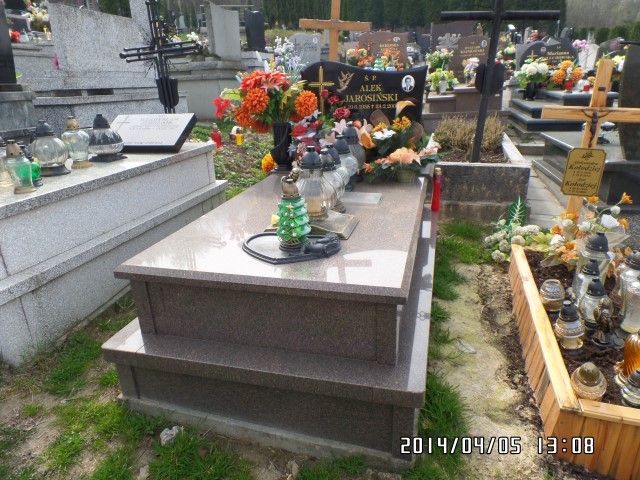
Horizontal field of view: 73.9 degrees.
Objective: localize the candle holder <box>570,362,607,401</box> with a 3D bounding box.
[{"bbox_3d":[1.012,0.554,1.604,0.136,0.212,0.136,-2,20,17],"label":"candle holder"}]

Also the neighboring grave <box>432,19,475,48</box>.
[{"bbox_3d":[2.669,-3.948,8.500,0.920,0.900,0.140,3,22,15],"label":"neighboring grave"}]

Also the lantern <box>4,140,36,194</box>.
[{"bbox_3d":[-1.538,-0.373,2.165,0.125,0.259,0.125,3,22,15],"label":"lantern"}]

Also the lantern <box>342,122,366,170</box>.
[{"bbox_3d":[0.207,-0.528,2.608,0.151,0.359,0.151,3,23,16],"label":"lantern"}]

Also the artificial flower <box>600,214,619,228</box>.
[{"bbox_3d":[1.876,-0.120,2.755,0.115,0.090,0.105,3,22,15],"label":"artificial flower"}]

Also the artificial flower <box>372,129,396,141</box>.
[{"bbox_3d":[0.399,-0.652,2.630,0.140,0.070,0.110,3,22,15],"label":"artificial flower"}]

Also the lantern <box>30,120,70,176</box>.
[{"bbox_3d":[-1.484,-0.505,2.327,0.181,0.285,0.181,3,22,15],"label":"lantern"}]

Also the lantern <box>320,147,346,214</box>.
[{"bbox_3d":[0.056,-0.308,2.148,0.133,0.313,0.133,-3,22,1],"label":"lantern"}]

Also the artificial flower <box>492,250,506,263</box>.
[{"bbox_3d":[1.113,0.102,2.640,0.082,0.075,0.080,3,22,15],"label":"artificial flower"}]

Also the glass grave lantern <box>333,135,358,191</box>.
[{"bbox_3d":[0.132,-0.460,2.528,0.195,0.320,0.195,3,22,15],"label":"glass grave lantern"}]

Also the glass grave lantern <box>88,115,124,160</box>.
[{"bbox_3d":[-1.523,-0.717,2.995,0.250,0.301,0.250,3,22,15],"label":"glass grave lantern"}]

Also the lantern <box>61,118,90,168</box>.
[{"bbox_3d":[-1.417,-0.567,2.472,0.146,0.288,0.146,3,22,15],"label":"lantern"}]

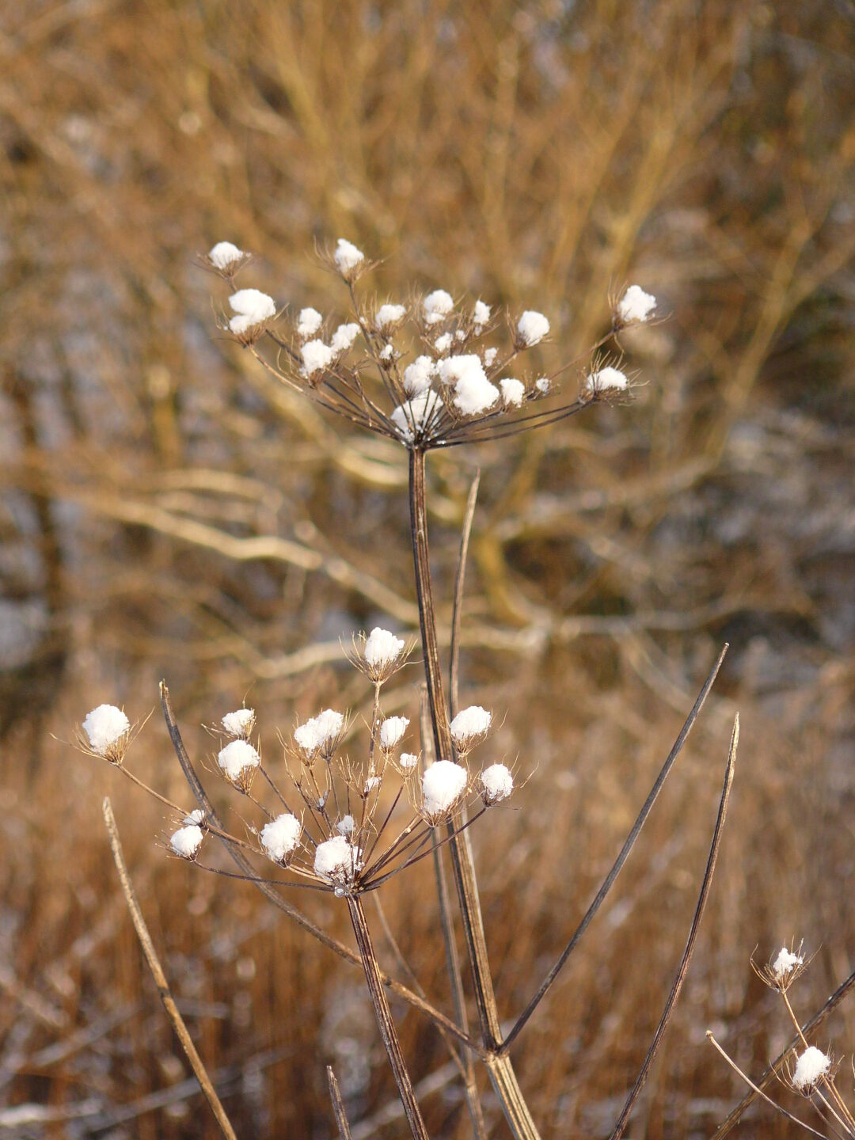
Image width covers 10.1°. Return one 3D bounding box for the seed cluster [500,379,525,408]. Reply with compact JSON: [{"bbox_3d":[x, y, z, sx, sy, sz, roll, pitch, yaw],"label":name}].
[{"bbox_3d":[0.033,-0.069,1.880,0.010,0.011,0.010,0,6,0],"label":"seed cluster"}]

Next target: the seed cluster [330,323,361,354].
[{"bbox_3d":[-0.032,-0.091,1.907,0.012,0.012,0.011,0,8,0],"label":"seed cluster"}]

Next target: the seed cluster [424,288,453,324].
[{"bbox_3d":[0.004,-0.105,1.930,0.012,0.014,0.011,0,6,0],"label":"seed cluster"}]

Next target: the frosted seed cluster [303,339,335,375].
[{"bbox_3d":[-0.042,-0.082,1.870,0.013,0.014,0.012,0,6,0],"label":"frosted seed cluster"}]

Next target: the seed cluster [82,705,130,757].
[{"bbox_3d":[-0.123,0.062,1.860,0.018,0.019,0.017,0,6,0],"label":"seed cluster"}]

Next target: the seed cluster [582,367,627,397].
[{"bbox_3d":[0.069,-0.073,1.879,0.017,0.012,0.014,0,8,0],"label":"seed cluster"}]

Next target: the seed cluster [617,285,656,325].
[{"bbox_3d":[0.083,-0.105,1.917,0.015,0.015,0.014,0,8,0],"label":"seed cluster"}]

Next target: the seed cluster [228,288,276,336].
[{"bbox_3d":[-0.069,-0.101,1.893,0.018,0.018,0.015,0,8,0],"label":"seed cluster"}]

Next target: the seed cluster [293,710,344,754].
[{"bbox_3d":[-0.042,0.063,1.877,0.019,0.017,0.014,0,8,0],"label":"seed cluster"}]

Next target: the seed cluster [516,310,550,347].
[{"bbox_3d":[0.042,-0.096,1.920,0.013,0.014,0.013,0,6,0],"label":"seed cluster"}]

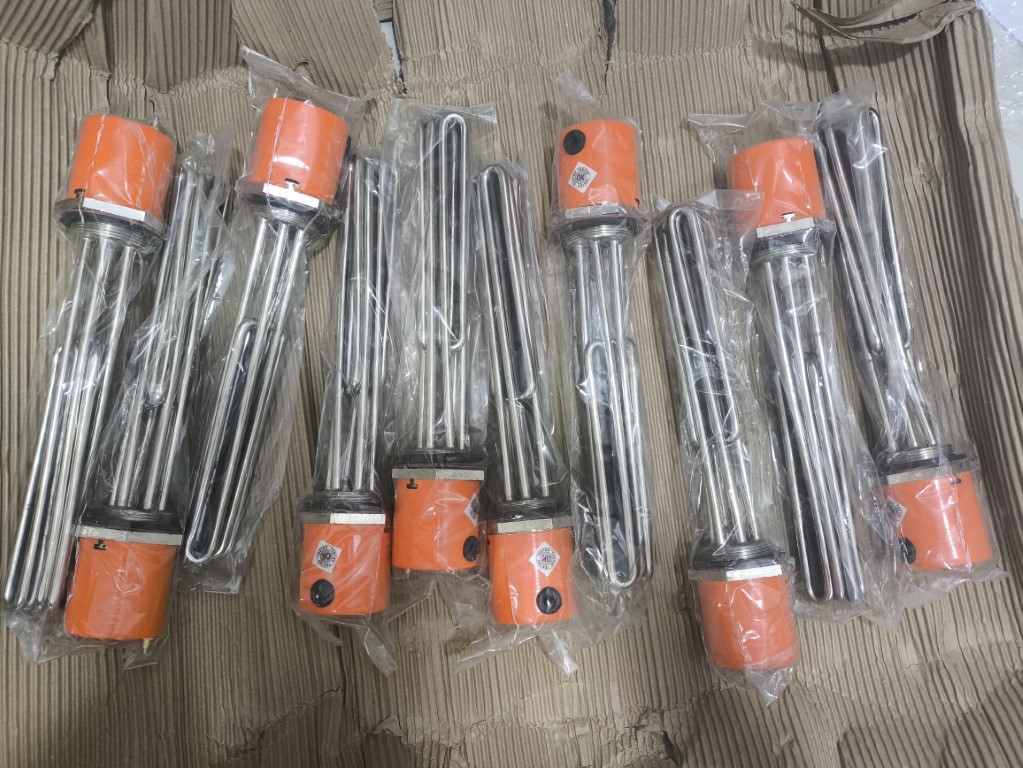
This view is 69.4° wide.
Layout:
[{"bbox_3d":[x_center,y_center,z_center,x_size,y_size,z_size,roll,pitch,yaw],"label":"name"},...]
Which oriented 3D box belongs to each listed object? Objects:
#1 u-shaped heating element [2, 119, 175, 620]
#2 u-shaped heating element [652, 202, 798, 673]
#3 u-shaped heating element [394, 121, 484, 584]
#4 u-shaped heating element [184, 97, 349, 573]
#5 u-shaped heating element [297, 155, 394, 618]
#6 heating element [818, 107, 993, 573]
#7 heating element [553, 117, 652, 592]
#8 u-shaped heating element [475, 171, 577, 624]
[{"bbox_3d":[-0.325,-0.014,0.563,0.076,0.076,0.370,9,85,-2],"label":"u-shaped heating element"},{"bbox_3d":[0.168,0.033,0.603,0.076,0.076,0.370,-7,82,-3],"label":"u-shaped heating element"},{"bbox_3d":[-0.057,-0.042,0.596,0.076,0.076,0.370,1,83,-2],"label":"u-shaped heating element"},{"bbox_3d":[-0.204,-0.037,0.602,0.076,0.076,0.370,13,91,-1],"label":"u-shaped heating element"},{"bbox_3d":[-0.124,-0.008,0.598,0.076,0.076,0.370,2,82,-2],"label":"u-shaped heating element"},{"bbox_3d":[0.312,-0.044,0.601,0.076,0.076,0.370,-10,86,-3],"label":"heating element"},{"bbox_3d":[0.081,-0.021,0.605,0.076,0.076,0.370,-3,89,-3],"label":"heating element"},{"bbox_3d":[0.005,-0.002,0.597,0.076,0.076,0.370,-5,82,-3],"label":"u-shaped heating element"}]

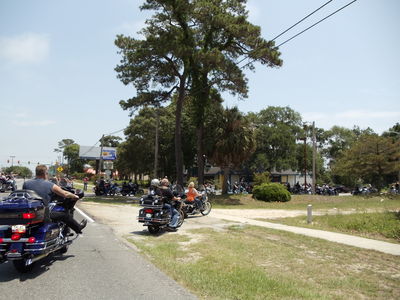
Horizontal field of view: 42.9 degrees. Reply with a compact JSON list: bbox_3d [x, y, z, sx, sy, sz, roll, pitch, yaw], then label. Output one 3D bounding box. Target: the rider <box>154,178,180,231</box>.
[{"bbox_3d":[-0.895,1.501,14.000,0.680,1.380,0.850,-1,-4,24],"label":"rider"}]

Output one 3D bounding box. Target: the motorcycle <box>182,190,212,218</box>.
[{"bbox_3d":[-0.101,2.157,20.500,0.850,1.120,2.250,-2,-4,35],"label":"motorcycle"}]

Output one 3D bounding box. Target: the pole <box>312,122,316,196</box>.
[{"bbox_3d":[11.036,0.723,49.000,0.240,7.200,0.240,1,-3,0],"label":"pole"}]

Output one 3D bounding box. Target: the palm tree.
[{"bbox_3d":[2.918,0.042,43.000,3.700,7.500,3.700,1,-3,0],"label":"palm tree"}]

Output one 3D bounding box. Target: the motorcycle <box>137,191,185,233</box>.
[{"bbox_3d":[-0.988,1.668,13.950,0.920,1.180,2.400,-1,-4,22],"label":"motorcycle"}]

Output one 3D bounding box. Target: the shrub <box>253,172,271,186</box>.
[{"bbox_3d":[4.839,2.596,40.000,1.500,1.750,1.500,1,-3,0],"label":"shrub"}]

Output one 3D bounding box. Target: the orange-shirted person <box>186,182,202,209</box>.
[{"bbox_3d":[-0.221,1.866,20.400,0.550,1.130,0.800,-2,-4,35],"label":"orange-shirted person"}]

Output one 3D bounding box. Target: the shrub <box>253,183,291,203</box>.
[{"bbox_3d":[4.683,2.784,33.300,2.400,1.250,2.200,1,-3,0],"label":"shrub"}]

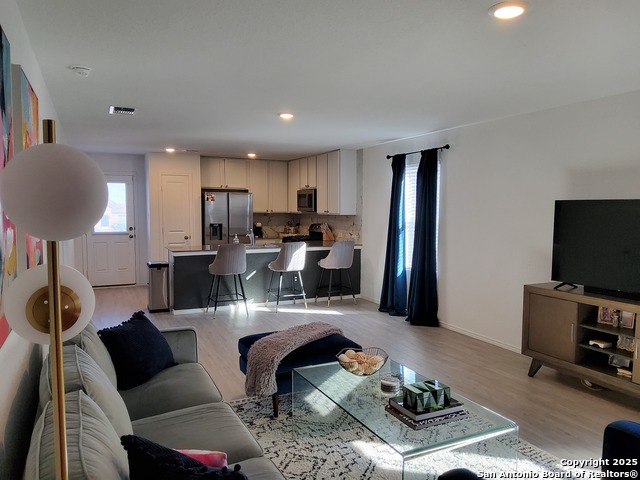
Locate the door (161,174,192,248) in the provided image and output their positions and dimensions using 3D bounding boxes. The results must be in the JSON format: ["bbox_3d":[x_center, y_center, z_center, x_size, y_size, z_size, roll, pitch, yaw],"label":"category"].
[{"bbox_3d":[-2.621,-0.147,8.804,0.525,2.055,0.070,-2,4,-25],"label":"door"}]

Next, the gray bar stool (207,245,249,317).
[{"bbox_3d":[-1.297,0.538,6.683,0.480,0.985,0.510,-2,4,-25],"label":"gray bar stool"}]

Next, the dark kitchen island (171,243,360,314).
[{"bbox_3d":[-0.836,0.528,7.647,2.997,0.885,0.840,-2,4,-25],"label":"dark kitchen island"}]

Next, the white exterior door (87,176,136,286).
[{"bbox_3d":[-3.813,-0.146,8.777,0.812,2.045,0.070,-2,4,-25],"label":"white exterior door"}]

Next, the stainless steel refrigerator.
[{"bbox_3d":[-1.862,-0.044,9.454,0.915,1.765,0.710,-2,4,-25],"label":"stainless steel refrigerator"}]

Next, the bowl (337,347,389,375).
[{"bbox_3d":[0.271,0.783,3.061,0.335,0.125,0.335,0,4,0],"label":"bowl"}]

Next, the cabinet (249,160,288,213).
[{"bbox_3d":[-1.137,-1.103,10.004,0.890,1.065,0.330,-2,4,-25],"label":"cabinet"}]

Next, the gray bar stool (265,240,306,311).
[{"bbox_3d":[-0.494,0.519,7.066,0.480,0.980,0.510,-2,4,-25],"label":"gray bar stool"}]

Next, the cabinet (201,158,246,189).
[{"bbox_3d":[-1.953,-1.321,9.599,0.920,0.585,0.340,-2,4,-25],"label":"cabinet"}]

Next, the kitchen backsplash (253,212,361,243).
[{"bbox_3d":[-0.437,-0.243,8.921,1.157,0.490,2.907,-2,4,-25],"label":"kitchen backsplash"}]

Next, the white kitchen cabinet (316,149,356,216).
[{"bbox_3d":[0.278,-0.981,8.338,0.317,1.070,0.916,-2,4,-25],"label":"white kitchen cabinet"}]

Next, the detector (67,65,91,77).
[{"bbox_3d":[-1.667,-1.159,3.323,0.150,0.042,0.150,-2,4,-25],"label":"detector"}]

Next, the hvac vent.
[{"bbox_3d":[-1.958,-1.271,4.773,0.252,0.025,0.410,-2,4,-25],"label":"hvac vent"}]

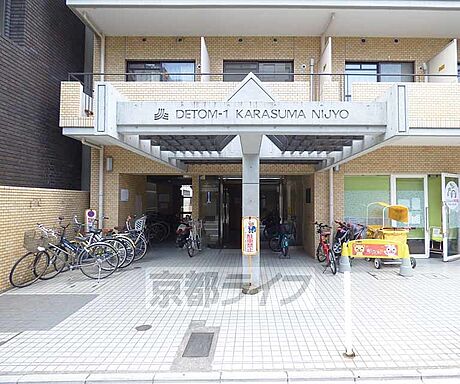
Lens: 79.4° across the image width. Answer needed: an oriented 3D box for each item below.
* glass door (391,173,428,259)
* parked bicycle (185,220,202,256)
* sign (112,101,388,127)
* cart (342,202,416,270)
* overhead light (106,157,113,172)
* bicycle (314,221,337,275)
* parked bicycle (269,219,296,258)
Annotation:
[{"bbox_3d":[4.458,0.609,6.880,0.940,2.080,0.070,0,-2,0],"label":"glass door"},{"bbox_3d":[-0.960,1.135,7.550,0.520,1.020,1.680,0,-2,0],"label":"parked bicycle"},{"bbox_3d":[0.261,-0.930,3.280,3.150,0.300,0.120,0,-2,0],"label":"sign"},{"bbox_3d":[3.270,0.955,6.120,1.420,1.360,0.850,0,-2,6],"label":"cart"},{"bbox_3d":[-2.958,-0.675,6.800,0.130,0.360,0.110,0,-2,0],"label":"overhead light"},{"bbox_3d":[2.100,1.135,6.020,0.500,1.020,1.520,0,-2,3],"label":"bicycle"},{"bbox_3d":[1.400,1.135,7.500,0.520,1.000,1.620,0,-2,-3],"label":"parked bicycle"}]

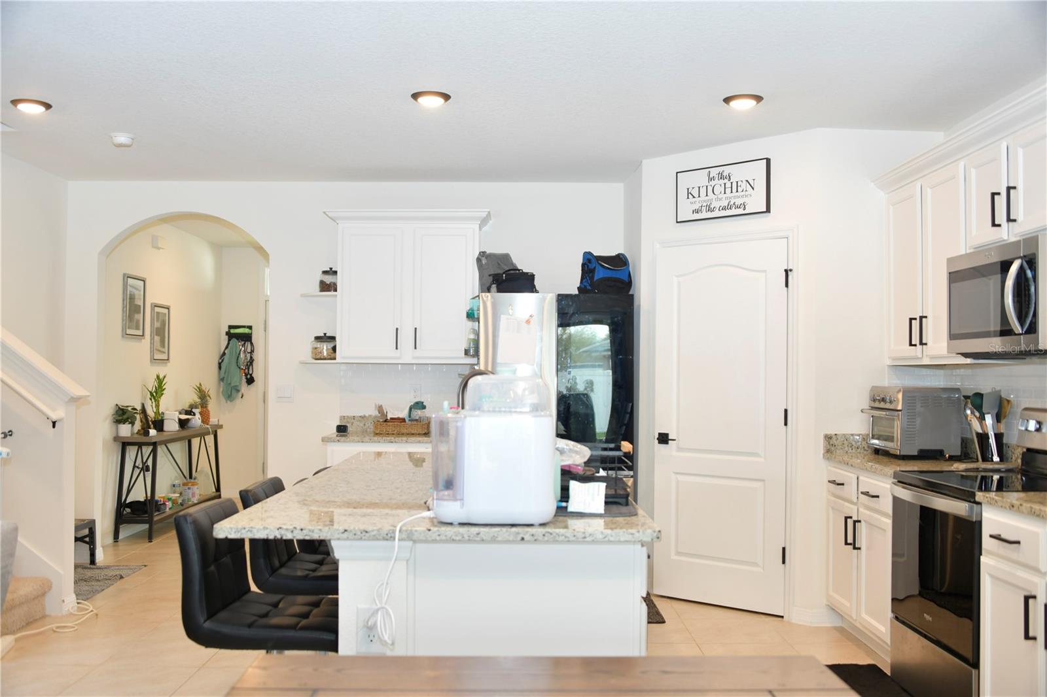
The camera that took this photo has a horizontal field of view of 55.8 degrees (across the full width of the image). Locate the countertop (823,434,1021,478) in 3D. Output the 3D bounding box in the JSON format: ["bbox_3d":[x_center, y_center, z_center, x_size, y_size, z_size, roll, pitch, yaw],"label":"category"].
[{"bbox_3d":[1.893,0.503,4.710,0.640,0.132,0.980,0,-1,0],"label":"countertop"}]

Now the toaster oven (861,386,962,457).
[{"bbox_3d":[1.932,0.367,4.973,0.370,0.353,0.390,0,-1,0],"label":"toaster oven"}]

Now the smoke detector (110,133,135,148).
[{"bbox_3d":[-2.239,-1.161,5.517,0.134,0.050,0.134,0,-1,0],"label":"smoke detector"}]

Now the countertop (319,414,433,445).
[{"bbox_3d":[-0.785,0.534,6.570,0.985,0.134,0.650,0,-1,0],"label":"countertop"}]

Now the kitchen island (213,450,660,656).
[{"bbox_3d":[-0.236,0.964,3.862,1.178,0.915,2.510,0,-1,0],"label":"kitchen island"}]

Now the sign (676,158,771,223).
[{"bbox_3d":[1.142,-0.903,5.681,0.602,0.302,0.032,-1,-2,43],"label":"sign"}]

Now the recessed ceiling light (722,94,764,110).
[{"bbox_3d":[1.050,-1.173,4.715,0.195,0.028,0.195,0,-1,0],"label":"recessed ceiling light"}]

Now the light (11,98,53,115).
[{"bbox_3d":[-2.415,-1.184,4.851,0.195,0.028,0.195,0,-1,0],"label":"light"}]

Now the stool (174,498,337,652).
[{"bbox_3d":[-0.713,0.927,2.872,0.482,0.925,0.425,0,-1,0],"label":"stool"}]

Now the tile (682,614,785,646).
[{"bbox_3d":[1.079,1.462,5.080,0.454,0.010,0.456,0,-1,0],"label":"tile"}]

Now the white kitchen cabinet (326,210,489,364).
[{"bbox_3d":[-0.756,-0.399,6.590,1.067,0.994,0.395,0,-1,0],"label":"white kitchen cabinet"}]

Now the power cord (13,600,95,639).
[{"bbox_3d":[-2.403,1.420,5.215,0.270,0.025,0.720,0,-1,0],"label":"power cord"}]

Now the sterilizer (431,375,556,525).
[{"bbox_3d":[-0.083,0.277,2.819,0.342,0.410,0.290,0,-1,0],"label":"sterilizer"}]

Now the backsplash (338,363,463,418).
[{"bbox_3d":[-0.774,0.289,6.765,0.963,0.358,0.012,0,-1,0],"label":"backsplash"}]

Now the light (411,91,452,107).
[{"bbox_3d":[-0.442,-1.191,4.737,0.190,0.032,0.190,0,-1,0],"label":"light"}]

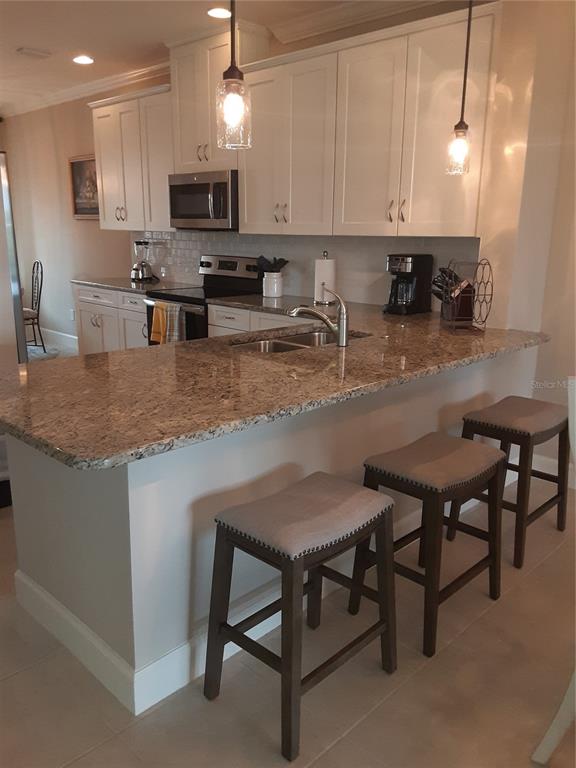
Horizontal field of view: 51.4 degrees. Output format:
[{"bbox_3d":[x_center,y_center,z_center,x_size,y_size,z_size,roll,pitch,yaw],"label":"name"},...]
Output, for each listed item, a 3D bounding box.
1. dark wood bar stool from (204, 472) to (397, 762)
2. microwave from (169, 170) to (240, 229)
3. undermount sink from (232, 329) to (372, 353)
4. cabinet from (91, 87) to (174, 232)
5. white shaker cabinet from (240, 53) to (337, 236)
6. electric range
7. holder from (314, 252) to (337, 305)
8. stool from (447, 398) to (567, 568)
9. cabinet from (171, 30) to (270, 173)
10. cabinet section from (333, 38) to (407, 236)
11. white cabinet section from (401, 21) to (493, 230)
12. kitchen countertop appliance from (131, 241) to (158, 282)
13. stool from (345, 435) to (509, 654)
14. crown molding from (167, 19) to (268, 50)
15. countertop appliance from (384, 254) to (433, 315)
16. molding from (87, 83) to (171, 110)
[{"bbox_3d":[0.055,0.644,1.824,0.355,0.614,0.495,14,19,42],"label":"dark wood bar stool"},{"bbox_3d":[-0.545,-1.428,4.704,0.760,0.405,0.390,14,19,42],"label":"microwave"},{"bbox_3d":[0.060,-0.094,2.802,0.390,0.210,0.745,14,19,42],"label":"undermount sink"},{"bbox_3d":[-1.279,-1.949,5.379,1.265,1.132,0.359,14,19,42],"label":"cabinet"},{"bbox_3d":[0.084,-1.583,4.144,0.904,1.068,0.331,14,19,42],"label":"white shaker cabinet"},{"bbox_3d":[-0.668,-0.431,4.939,0.761,1.190,0.690,14,20,42],"label":"electric range"},{"bbox_3d":[0.259,-0.721,4.078,0.153,0.355,0.153,1,14,0],"label":"holder"},{"bbox_3d":[1.051,0.415,2.810,0.368,0.630,0.504,14,19,42],"label":"stool"},{"bbox_3d":[-0.513,-2.082,4.563,0.762,0.900,0.330,14,19,42],"label":"cabinet"},{"bbox_3d":[0.592,-1.478,3.725,0.490,1.086,0.330,14,19,41],"label":"cabinet section"},{"bbox_3d":[0.954,-1.390,3.400,0.499,1.086,0.330,14,19,41],"label":"white cabinet section"},{"bbox_3d":[-1.382,-1.166,5.716,0.190,0.365,0.190,14,19,42],"label":"kitchen countertop appliance"},{"bbox_3d":[0.535,0.545,2.257,0.363,0.630,0.503,14,19,42],"label":"stool"},{"bbox_3d":[-0.531,-2.560,4.482,0.905,0.075,0.384,14,19,42],"label":"crown molding"},{"bbox_3d":[0.747,-0.611,3.692,0.180,0.345,0.235,14,19,42],"label":"countertop appliance"},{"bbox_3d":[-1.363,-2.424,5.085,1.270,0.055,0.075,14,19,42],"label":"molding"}]

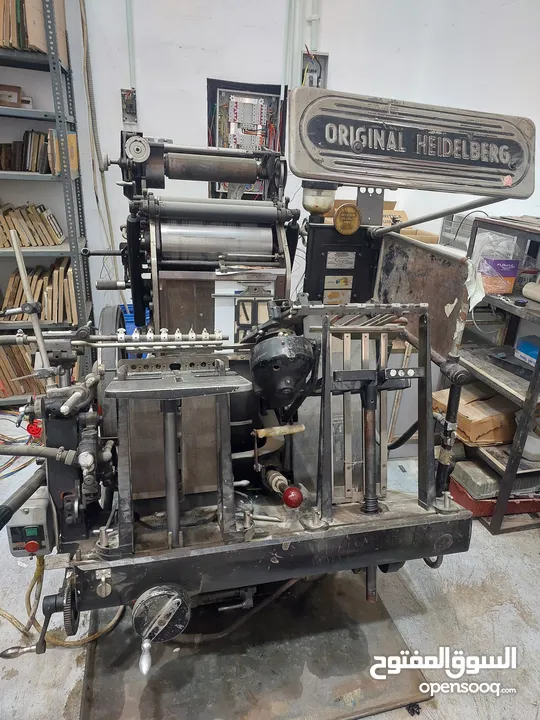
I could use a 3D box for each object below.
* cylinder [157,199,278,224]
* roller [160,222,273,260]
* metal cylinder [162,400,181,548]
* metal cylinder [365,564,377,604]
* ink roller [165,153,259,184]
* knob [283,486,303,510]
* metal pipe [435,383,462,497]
[{"bbox_3d":[-0.154,-0.453,1.471,0.366,0.056,0.056,-2,18,-14],"label":"cylinder"},{"bbox_3d":[-0.164,-0.379,1.531,0.363,0.140,0.140,-2,18,-14],"label":"roller"},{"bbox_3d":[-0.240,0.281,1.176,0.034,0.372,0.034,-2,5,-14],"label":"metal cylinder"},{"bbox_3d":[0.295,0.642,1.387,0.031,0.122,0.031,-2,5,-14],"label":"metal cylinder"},{"bbox_3d":[-0.193,-0.641,1.601,0.320,0.080,0.080,-2,18,-14],"label":"ink roller"},{"bbox_3d":[0.059,0.359,1.250,0.052,0.052,0.052,2,17,-1],"label":"knob"},{"bbox_3d":[0.535,0.246,1.438,0.044,0.372,0.044,-2,15,-14],"label":"metal pipe"}]

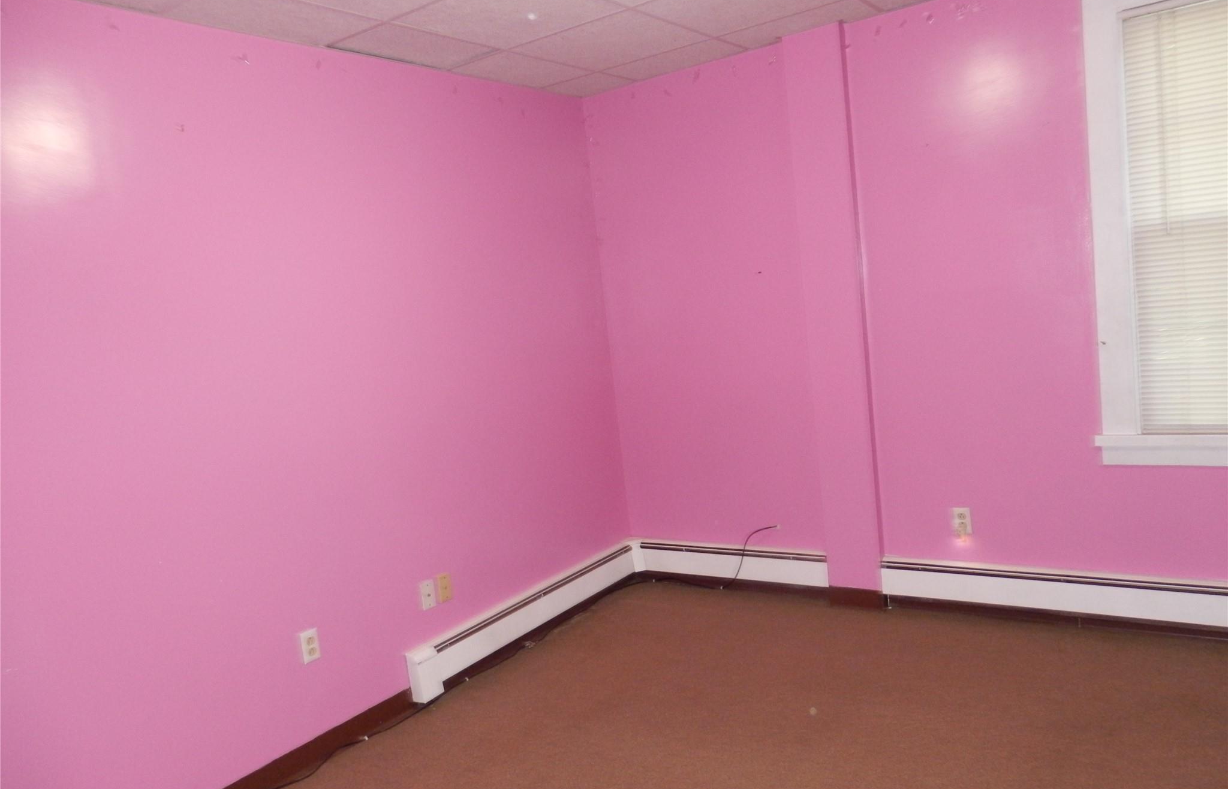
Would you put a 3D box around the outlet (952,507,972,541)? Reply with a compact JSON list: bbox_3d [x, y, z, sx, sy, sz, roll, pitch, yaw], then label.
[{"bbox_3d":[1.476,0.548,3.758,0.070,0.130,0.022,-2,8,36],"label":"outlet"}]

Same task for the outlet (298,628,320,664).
[{"bbox_3d":[-1.078,0.900,3.167,0.012,0.114,0.070,-2,8,36],"label":"outlet"}]

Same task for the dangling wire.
[{"bbox_3d":[0.644,0.810,4.339,0.350,0.360,0.100,-2,8,36],"label":"dangling wire"}]

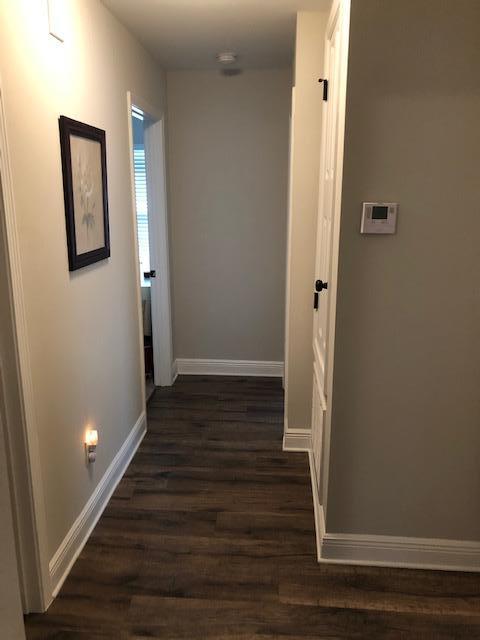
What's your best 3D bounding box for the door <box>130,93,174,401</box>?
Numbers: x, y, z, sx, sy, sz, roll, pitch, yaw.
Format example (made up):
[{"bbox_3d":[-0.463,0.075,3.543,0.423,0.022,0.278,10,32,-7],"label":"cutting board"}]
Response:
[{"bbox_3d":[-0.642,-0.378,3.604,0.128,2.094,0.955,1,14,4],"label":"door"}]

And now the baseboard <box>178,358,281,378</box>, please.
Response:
[{"bbox_3d":[-0.086,0.419,4.469,0.946,0.139,0.022,1,14,4],"label":"baseboard"}]

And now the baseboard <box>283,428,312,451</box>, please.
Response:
[{"bbox_3d":[0.351,0.738,3.178,0.169,0.139,0.022,1,14,4],"label":"baseboard"}]

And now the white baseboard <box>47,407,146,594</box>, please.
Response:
[{"bbox_3d":[-0.686,0.845,2.718,0.022,0.139,1.471,1,14,4],"label":"white baseboard"}]

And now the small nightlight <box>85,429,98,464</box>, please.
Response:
[{"bbox_3d":[-0.689,0.586,2.399,0.050,0.146,0.046,1,14,4],"label":"small nightlight"}]

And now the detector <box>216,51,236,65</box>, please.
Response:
[{"bbox_3d":[-0.090,-1.757,3.464,0.134,0.045,0.134,1,14,4],"label":"detector"}]

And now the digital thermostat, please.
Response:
[{"bbox_3d":[0.505,-0.367,1.877,0.125,0.110,0.028,1,14,4],"label":"digital thermostat"}]

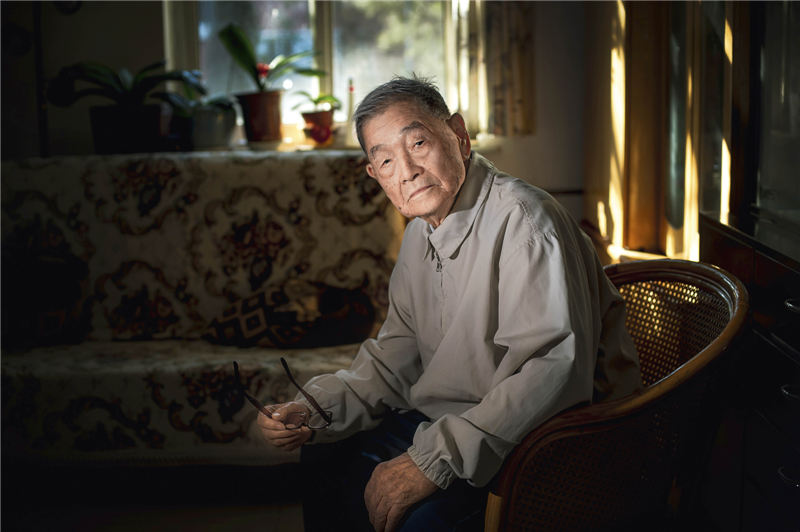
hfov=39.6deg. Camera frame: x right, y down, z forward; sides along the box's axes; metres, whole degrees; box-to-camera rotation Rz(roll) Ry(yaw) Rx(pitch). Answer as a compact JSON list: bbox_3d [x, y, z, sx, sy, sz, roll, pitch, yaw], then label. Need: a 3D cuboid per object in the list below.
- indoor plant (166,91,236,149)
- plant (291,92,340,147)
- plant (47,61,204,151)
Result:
[{"bbox_3d":[-0.653,-0.477,3.650,0.235,0.200,0.200,-1,7,4],"label":"indoor plant"},{"bbox_3d":[-0.278,-0.492,3.700,0.155,0.185,0.145,-1,7,4],"label":"plant"},{"bbox_3d":[-0.887,-0.509,3.600,0.510,0.320,0.340,-1,7,4],"label":"plant"}]

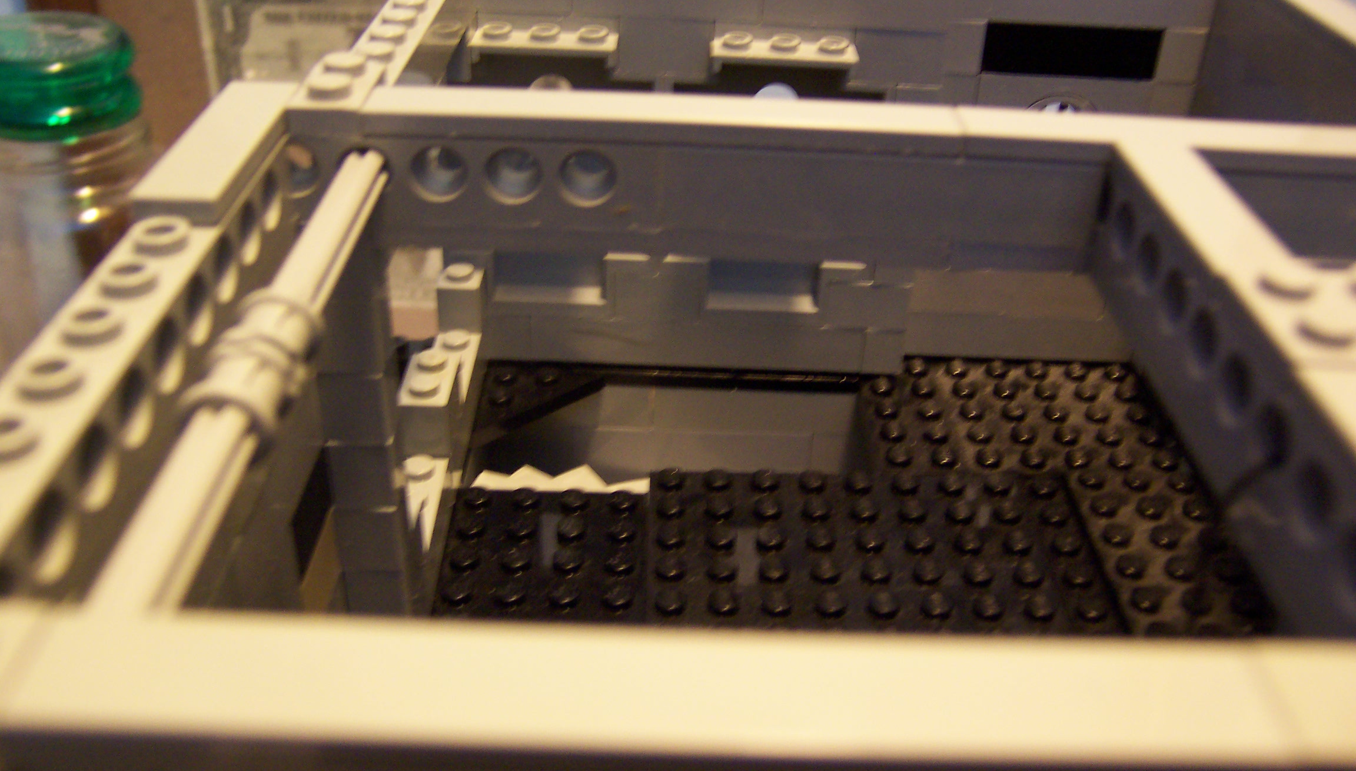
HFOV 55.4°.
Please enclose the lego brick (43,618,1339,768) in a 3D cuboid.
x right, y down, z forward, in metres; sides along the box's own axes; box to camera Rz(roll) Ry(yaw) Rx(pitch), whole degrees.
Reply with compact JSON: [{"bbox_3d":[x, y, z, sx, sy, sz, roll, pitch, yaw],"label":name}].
[{"bbox_3d":[-0.002,0.016,0.065,0.064,0.003,0.008,2,31,-1],"label":"lego brick"}]

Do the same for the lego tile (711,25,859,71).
[{"bbox_3d":[0.018,-0.056,0.217,0.024,0.005,0.009,1,31,-1],"label":"lego tile"}]

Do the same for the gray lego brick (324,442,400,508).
[{"bbox_3d":[-0.039,0.010,0.163,0.008,0.010,0.008,2,31,-1],"label":"gray lego brick"}]

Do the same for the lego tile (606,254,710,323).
[{"bbox_3d":[-0.004,-0.020,0.249,0.018,0.012,0.008,2,31,-1],"label":"lego tile"}]

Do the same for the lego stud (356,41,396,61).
[{"bbox_3d":[-0.038,-0.042,0.162,0.005,0.002,0.005,2,31,-1],"label":"lego stud"}]

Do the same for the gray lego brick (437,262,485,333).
[{"bbox_3d":[-0.041,-0.017,0.247,0.008,0.011,0.008,2,31,-1],"label":"gray lego brick"}]

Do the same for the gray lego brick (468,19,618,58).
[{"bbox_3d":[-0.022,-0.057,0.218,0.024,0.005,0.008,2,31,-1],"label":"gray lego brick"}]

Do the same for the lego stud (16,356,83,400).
[{"bbox_3d":[-0.045,-0.001,0.094,0.005,0.002,0.005,1,31,-1],"label":"lego stud"}]

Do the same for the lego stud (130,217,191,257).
[{"bbox_3d":[-0.045,-0.013,0.114,0.005,0.002,0.005,1,31,-1],"label":"lego stud"}]

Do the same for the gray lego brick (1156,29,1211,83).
[{"bbox_3d":[0.088,-0.059,0.229,0.008,0.010,0.008,2,31,-1],"label":"gray lego brick"}]

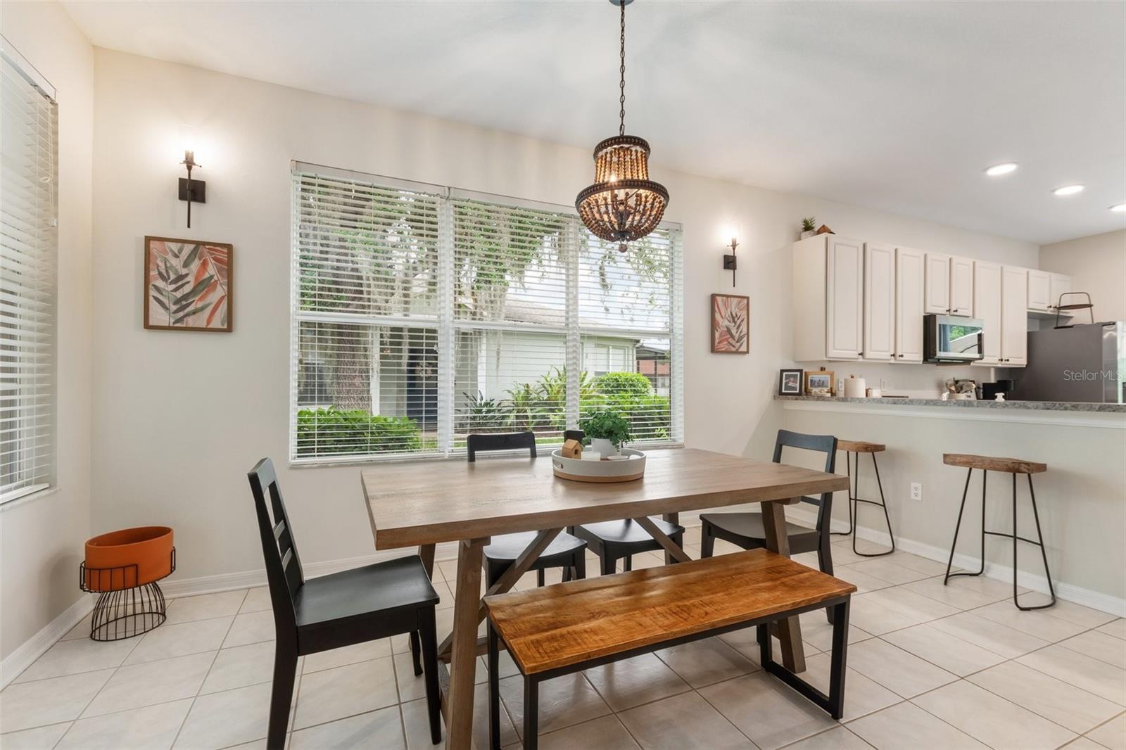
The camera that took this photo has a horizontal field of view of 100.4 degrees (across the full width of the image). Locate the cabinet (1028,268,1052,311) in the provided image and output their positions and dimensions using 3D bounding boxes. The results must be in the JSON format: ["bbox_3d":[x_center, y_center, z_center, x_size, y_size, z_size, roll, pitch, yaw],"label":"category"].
[{"bbox_3d":[5.291,-0.928,5.418,0.502,0.431,0.318,0,-1,-23],"label":"cabinet"}]

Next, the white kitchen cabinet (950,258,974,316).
[{"bbox_3d":[3.928,-0.866,4.832,0.411,0.550,0.318,0,-1,-23],"label":"white kitchen cabinet"}]

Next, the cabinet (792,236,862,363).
[{"bbox_3d":[2.341,-0.645,4.144,0.446,1.058,0.322,1,-1,-22],"label":"cabinet"}]

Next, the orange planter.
[{"bbox_3d":[-2.066,0.872,2.242,0.310,0.200,0.310,0,-1,-23],"label":"orange planter"}]

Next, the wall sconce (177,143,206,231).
[{"bbox_3d":[-2.008,-1.016,2.518,0.120,0.460,0.114,0,-1,-23],"label":"wall sconce"}]

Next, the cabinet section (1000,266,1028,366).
[{"bbox_3d":[4.700,-0.618,5.074,0.476,1.067,0.321,0,-1,-23],"label":"cabinet section"}]

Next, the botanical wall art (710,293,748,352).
[{"bbox_3d":[1.403,-0.420,3.911,0.377,0.483,0.035,1,-1,-22],"label":"botanical wall art"}]

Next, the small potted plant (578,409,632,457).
[{"bbox_3d":[0.196,0.276,2.200,0.250,0.240,0.250,0,-1,0],"label":"small potted plant"}]

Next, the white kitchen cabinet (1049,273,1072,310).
[{"bbox_3d":[5.590,-0.929,5.483,0.497,0.407,0.319,1,-1,-22],"label":"white kitchen cabinet"}]

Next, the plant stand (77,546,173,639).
[{"bbox_3d":[-2.007,1.001,2.176,0.325,0.325,0.325,1,-1,-22],"label":"plant stand"}]

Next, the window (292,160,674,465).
[{"bbox_3d":[-0.313,-0.347,3.252,2.740,1.761,0.110,1,-1,-22],"label":"window"}]

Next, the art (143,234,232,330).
[{"bbox_3d":[-2.025,-0.483,2.549,0.388,0.490,0.030,0,-1,-23],"label":"art"}]

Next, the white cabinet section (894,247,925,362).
[{"bbox_3d":[3.117,-0.634,4.417,0.424,1.059,0.321,0,-1,-23],"label":"white cabinet section"}]

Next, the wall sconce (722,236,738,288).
[{"bbox_3d":[1.404,-0.951,3.885,0.120,0.415,0.100,1,-1,-22],"label":"wall sconce"}]

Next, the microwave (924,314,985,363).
[{"bbox_3d":[3.726,-0.339,4.681,0.777,0.429,0.422,0,-1,-23],"label":"microwave"}]

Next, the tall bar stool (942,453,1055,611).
[{"bbox_3d":[2.365,0.821,2.579,0.355,0.730,0.400,1,-1,-24],"label":"tall bar stool"}]

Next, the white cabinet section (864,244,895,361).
[{"bbox_3d":[2.724,-0.638,4.254,0.426,1.057,0.321,0,-1,-23],"label":"white cabinet section"}]

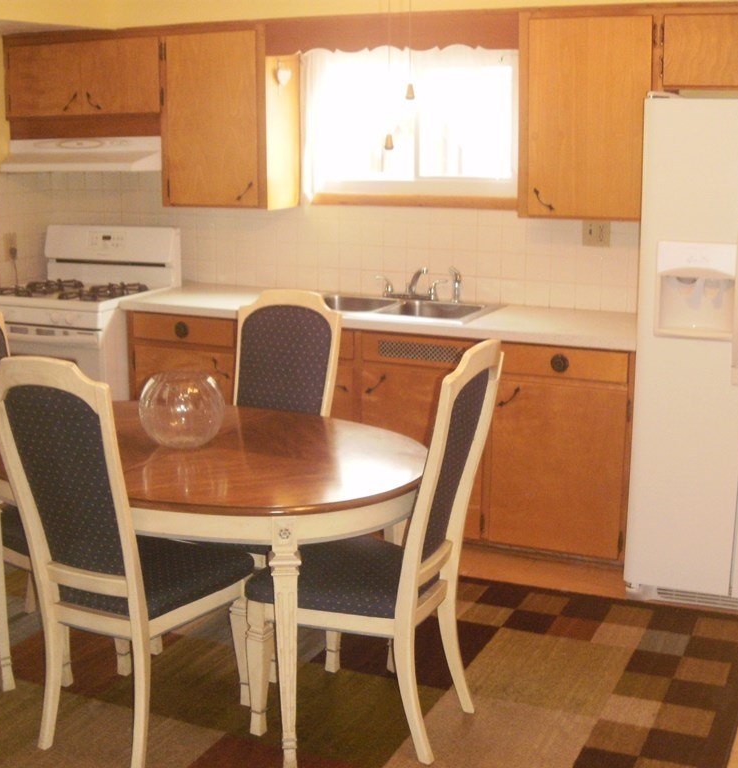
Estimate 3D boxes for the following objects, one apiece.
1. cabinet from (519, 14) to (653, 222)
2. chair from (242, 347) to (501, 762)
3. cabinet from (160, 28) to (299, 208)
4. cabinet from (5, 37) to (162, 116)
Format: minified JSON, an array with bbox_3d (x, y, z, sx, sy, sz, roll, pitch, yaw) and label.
[{"bbox_3d":[0.862,-1.030,4.011,0.509,0.776,0.315,6,14,22],"label":"cabinet"},{"bbox_3d":[0.005,0.411,2.783,0.605,1.102,0.474,6,14,22],"label":"chair"},{"bbox_3d":[-0.622,-1.183,4.633,0.539,0.783,0.315,6,14,22],"label":"cabinet"},{"bbox_3d":[-1.266,-1.433,4.860,0.902,0.373,0.315,6,14,22],"label":"cabinet"}]

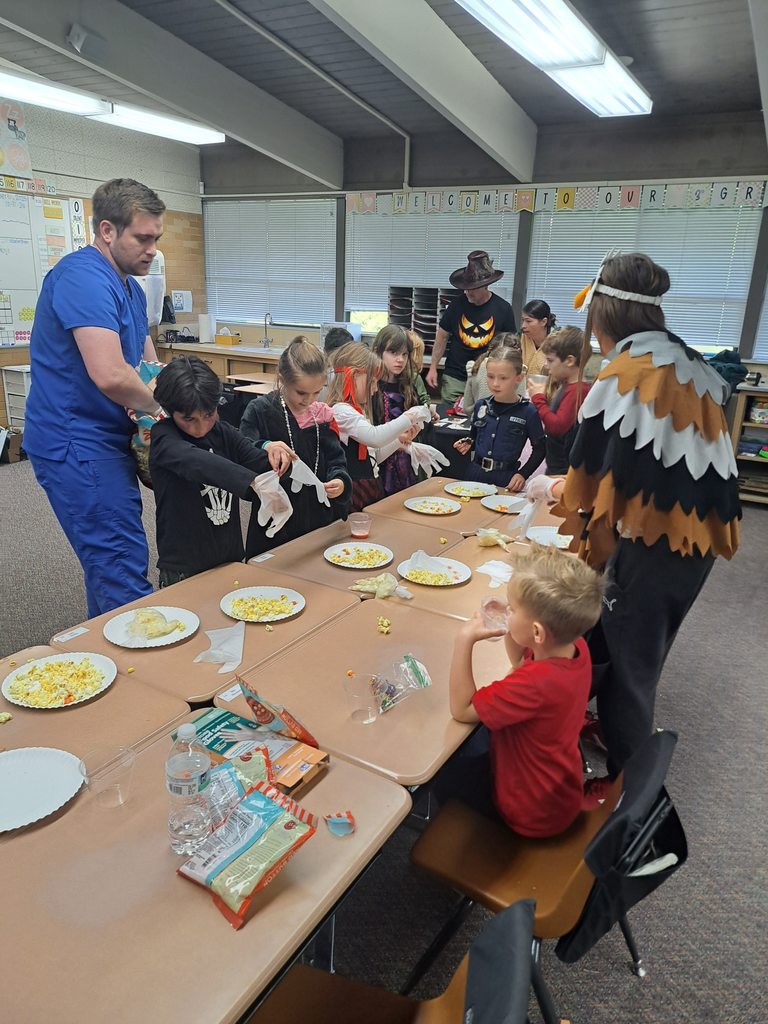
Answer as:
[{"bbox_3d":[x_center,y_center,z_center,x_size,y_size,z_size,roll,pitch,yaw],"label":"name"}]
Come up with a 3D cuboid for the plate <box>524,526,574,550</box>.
[{"bbox_3d":[0.597,0.091,2.423,0.221,0.020,0.221,2,18,0],"label":"plate"}]

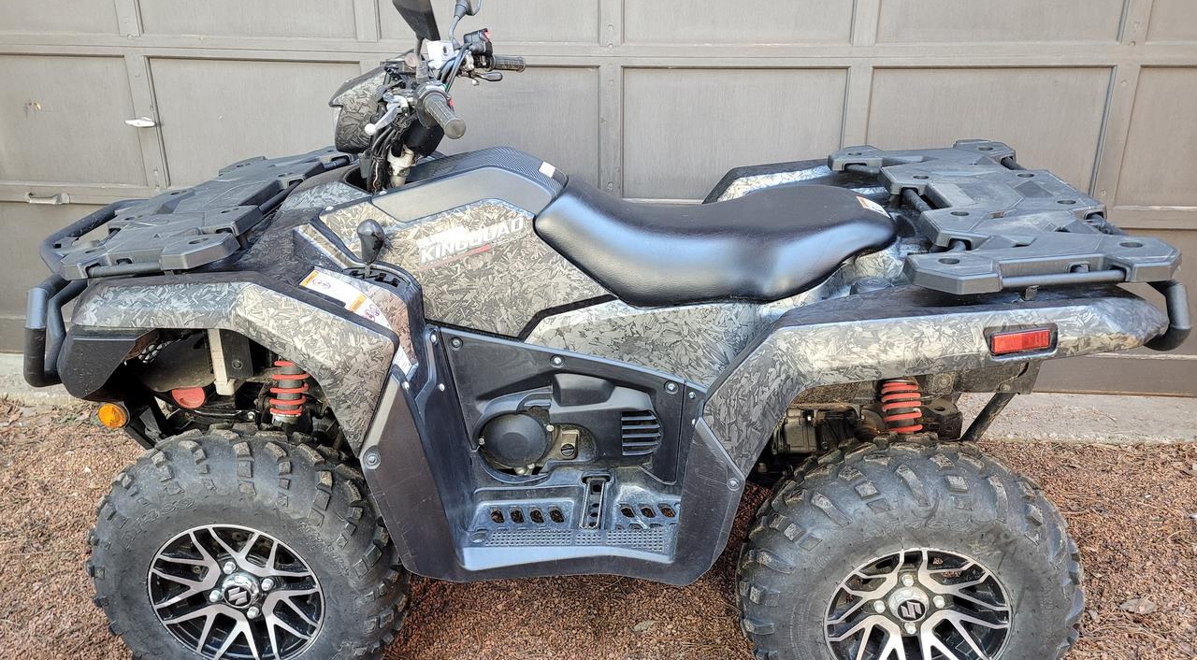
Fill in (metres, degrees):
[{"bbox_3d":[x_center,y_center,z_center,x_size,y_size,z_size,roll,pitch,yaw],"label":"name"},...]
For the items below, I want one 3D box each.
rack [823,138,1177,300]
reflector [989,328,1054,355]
[{"bbox_3d":[0.782,-0.267,1.890,0.460,0.085,0.890,-2,24,5],"label":"rack"},{"bbox_3d":[0.677,0.019,1.443,0.088,0.036,0.018,-5,15,6],"label":"reflector"}]

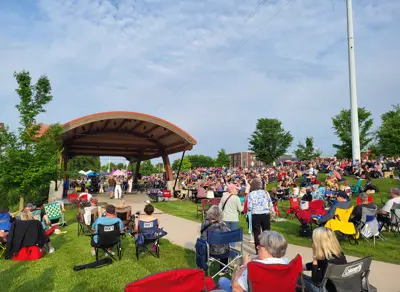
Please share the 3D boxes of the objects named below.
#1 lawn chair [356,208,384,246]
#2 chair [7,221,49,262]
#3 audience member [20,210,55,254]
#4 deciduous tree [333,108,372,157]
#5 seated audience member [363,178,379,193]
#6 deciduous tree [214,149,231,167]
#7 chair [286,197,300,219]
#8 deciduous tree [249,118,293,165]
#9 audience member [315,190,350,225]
[{"bbox_3d":[4.172,1.957,7.350,0.630,0.920,0.620,2,-6,-18],"label":"lawn chair"},{"bbox_3d":[-3.991,2.175,6.950,0.800,0.900,0.660,1,-6,-11],"label":"chair"},{"bbox_3d":[-3.872,2.054,7.050,0.570,1.100,0.850,1,-5,-8],"label":"audience member"},{"bbox_3d":[22.845,-1.498,45.000,5.800,7.800,5.800,-3,-6,27],"label":"deciduous tree"},{"bbox_3d":[9.365,2.186,16.500,0.800,0.800,0.650,-3,-6,30],"label":"seated audience member"},{"bbox_3d":[5.243,3.728,70.000,3.800,6.200,3.800,0,-5,0],"label":"deciduous tree"},{"bbox_3d":[3.560,2.334,11.400,0.620,0.860,0.580,2,-6,-20],"label":"chair"},{"bbox_3d":[10.561,-0.524,45.000,6.200,7.300,6.200,0,-5,0],"label":"deciduous tree"},{"bbox_3d":[3.355,1.696,7.550,0.600,1.250,0.850,2,-6,-25],"label":"audience member"}]

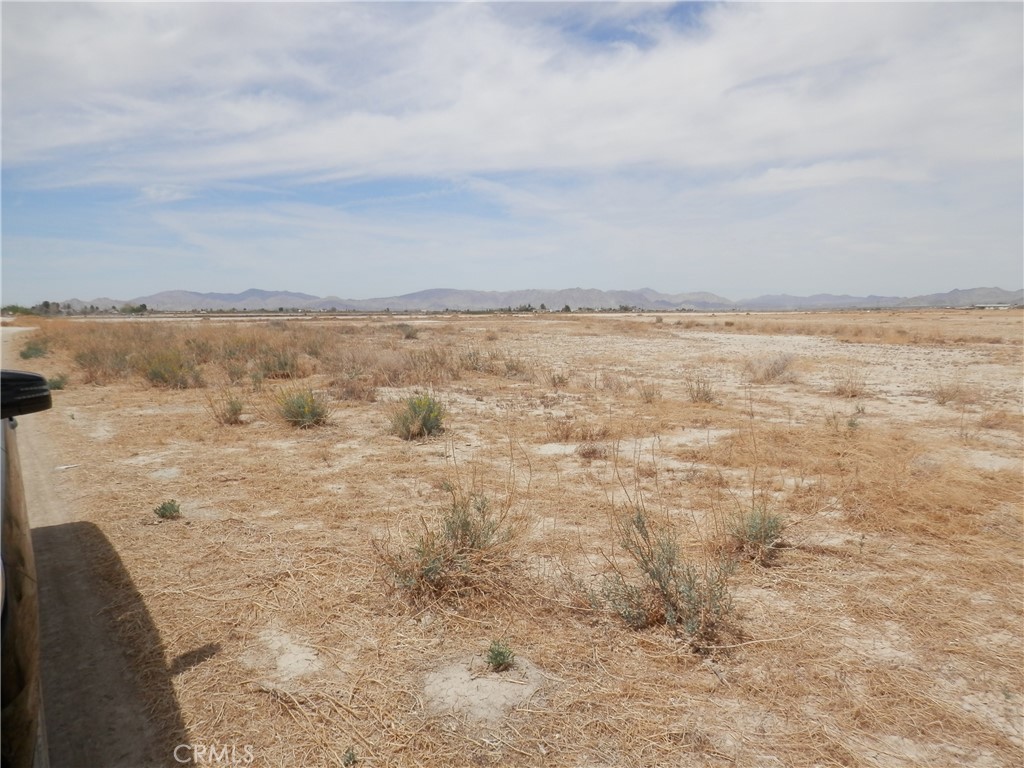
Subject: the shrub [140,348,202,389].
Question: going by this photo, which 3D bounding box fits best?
[{"bbox_3d":[-6.914,-0.334,14.975,1.125,0.747,0.956,-3,6,-25],"label":"shrub"}]

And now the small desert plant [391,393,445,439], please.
[{"bbox_3d":[-1.159,0.362,9.039,0.644,0.507,0.548,-1,6,-7],"label":"small desert plant"}]

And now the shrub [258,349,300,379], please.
[{"bbox_3d":[-5.237,-0.451,16.550,0.967,0.688,0.870,0,6,0],"label":"shrub"}]

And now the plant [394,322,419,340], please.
[{"bbox_3d":[-5.674,-2.840,39.721,1.224,0.869,1.041,-1,6,-8],"label":"plant"}]

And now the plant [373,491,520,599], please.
[{"bbox_3d":[-0.368,0.851,4.116,0.775,0.498,0.659,-1,6,-5],"label":"plant"}]

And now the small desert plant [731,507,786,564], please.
[{"bbox_3d":[1.496,0.902,4.490,0.322,0.322,0.290,0,6,0],"label":"small desert plant"}]

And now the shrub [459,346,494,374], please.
[{"bbox_3d":[-0.864,-0.582,17.961,0.858,0.656,0.773,0,6,0],"label":"shrub"}]

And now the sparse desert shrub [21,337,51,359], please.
[{"bbox_3d":[-15.694,-1.206,24.321,0.803,0.676,0.682,-4,7,-33],"label":"sparse desert shrub"}]

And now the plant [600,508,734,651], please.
[{"bbox_3d":[0.731,0.871,3.470,0.631,0.586,0.568,0,6,0],"label":"plant"}]

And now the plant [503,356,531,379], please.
[{"bbox_3d":[0.121,-0.374,16.336,0.651,0.555,0.585,0,6,0],"label":"plant"}]

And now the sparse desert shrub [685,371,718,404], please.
[{"bbox_3d":[3.104,0.046,12.091,0.546,0.535,0.491,0,6,0],"label":"sparse desert shrub"}]

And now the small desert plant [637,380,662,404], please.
[{"bbox_3d":[2.271,0.124,12.198,0.406,0.349,0.345,1,6,11],"label":"small desert plant"}]

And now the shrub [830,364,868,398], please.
[{"bbox_3d":[5.956,-0.062,13.024,0.594,0.545,0.505,2,6,25],"label":"shrub"}]

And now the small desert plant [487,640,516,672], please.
[{"bbox_3d":[-0.049,1.140,3.121,0.116,0.121,0.104,0,6,0],"label":"small desert plant"}]

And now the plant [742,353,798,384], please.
[{"bbox_3d":[5.407,-0.343,15.500,1.111,0.635,1.000,0,6,0],"label":"plant"}]

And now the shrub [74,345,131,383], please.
[{"bbox_3d":[-8.947,-0.459,16.114,1.051,0.779,0.893,-3,6,-29],"label":"shrub"}]

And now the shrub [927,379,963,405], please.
[{"bbox_3d":[7.056,0.110,12.045,0.576,0.401,0.518,0,6,0],"label":"shrub"}]

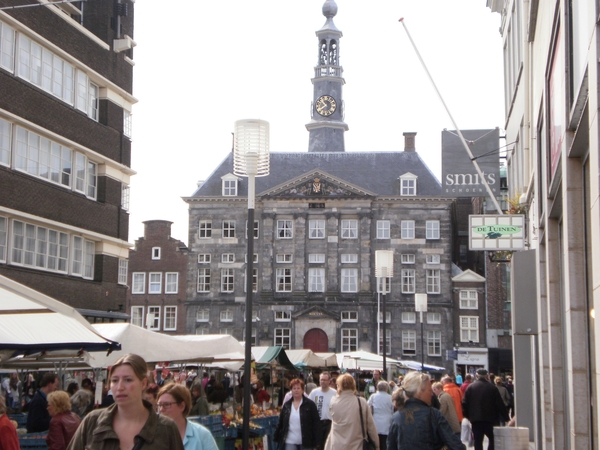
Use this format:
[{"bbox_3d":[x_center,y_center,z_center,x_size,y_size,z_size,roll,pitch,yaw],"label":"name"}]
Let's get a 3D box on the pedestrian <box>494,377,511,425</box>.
[{"bbox_3d":[5.168,4.740,26.093,0.500,1.640,0.360,0,-8,6],"label":"pedestrian"}]

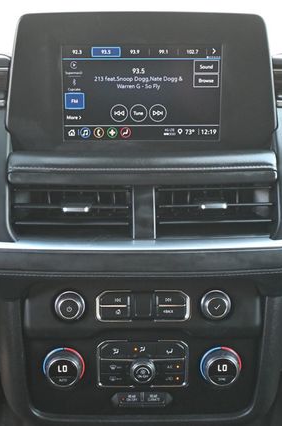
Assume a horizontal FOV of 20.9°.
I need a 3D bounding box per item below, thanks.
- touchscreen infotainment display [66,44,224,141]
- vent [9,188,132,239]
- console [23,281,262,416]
[{"bbox_3d":[0.001,-0.133,0.846,0.175,0.105,0.015,0,13,0],"label":"touchscreen infotainment display"},{"bbox_3d":[-0.078,-0.001,0.868,0.134,0.058,0.040,0,14,0],"label":"vent"},{"bbox_3d":[0.001,0.159,0.905,0.272,0.153,0.060,0,13,0],"label":"console"}]

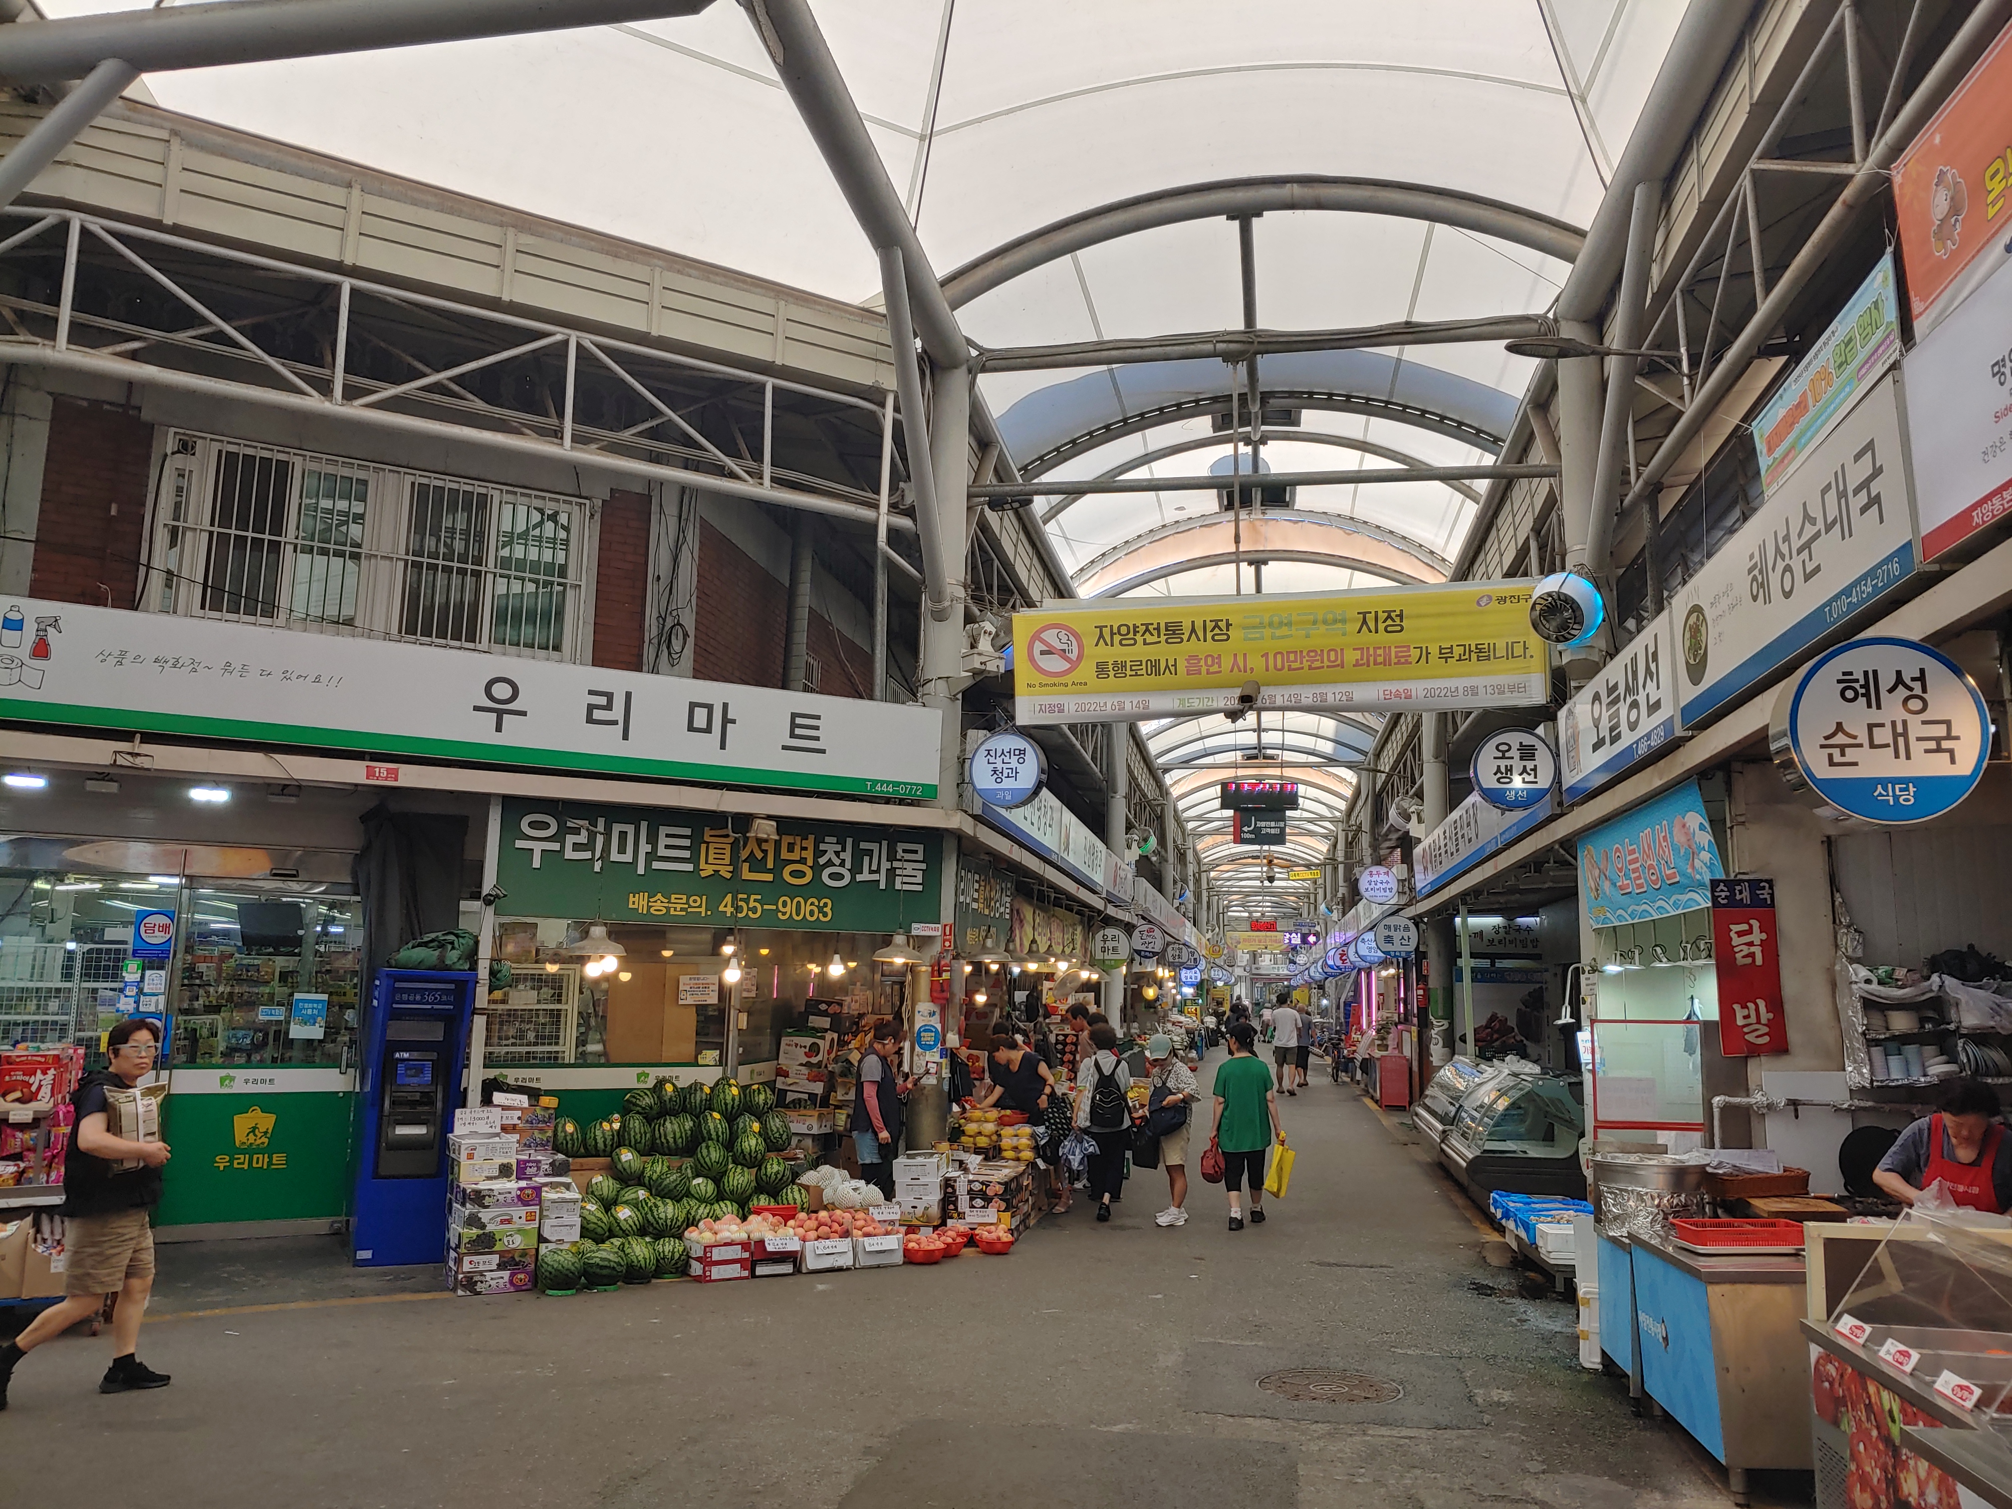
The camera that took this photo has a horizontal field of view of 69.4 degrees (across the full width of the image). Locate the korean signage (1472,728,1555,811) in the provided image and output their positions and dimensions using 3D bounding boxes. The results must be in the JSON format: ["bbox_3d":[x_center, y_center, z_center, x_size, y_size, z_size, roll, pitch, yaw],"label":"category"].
[{"bbox_3d":[3.833,0.124,10.972,0.605,0.605,0.160,-1,-9,10],"label":"korean signage"}]

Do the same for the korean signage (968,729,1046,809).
[{"bbox_3d":[0.015,0.141,11.944,0.600,0.600,0.200,-2,-10,18],"label":"korean signage"}]

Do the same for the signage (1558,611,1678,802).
[{"bbox_3d":[4.067,-0.212,9.611,0.160,0.723,3.094,-1,-10,10],"label":"signage"}]

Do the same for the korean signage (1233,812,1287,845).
[{"bbox_3d":[3.990,1.156,22.749,0.818,0.528,0.100,-1,-9,10],"label":"korean signage"}]

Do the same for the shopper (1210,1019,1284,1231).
[{"bbox_3d":[1.886,2.871,11.341,0.520,1.580,0.400,-1,-10,10],"label":"shopper"}]

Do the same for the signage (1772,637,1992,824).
[{"bbox_3d":[2.885,-0.066,4.798,0.605,0.605,0.160,-1,-9,10],"label":"signage"}]

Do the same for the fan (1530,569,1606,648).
[{"bbox_3d":[4.235,-1.096,10.950,0.480,0.530,0.520,-23,9,-42],"label":"fan"}]

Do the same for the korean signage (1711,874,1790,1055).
[{"bbox_3d":[3.921,1.114,7.659,0.320,0.940,0.050,-1,-9,10],"label":"korean signage"}]

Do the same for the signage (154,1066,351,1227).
[{"bbox_3d":[-5.109,2.678,9.959,1.166,1.014,0.050,6,-11,-28],"label":"signage"}]

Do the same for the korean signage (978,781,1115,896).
[{"bbox_3d":[0.607,0.975,17.472,0.130,0.800,10.200,-1,-9,10],"label":"korean signage"}]

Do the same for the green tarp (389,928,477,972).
[{"bbox_3d":[-3.821,1.330,9.691,0.520,0.280,0.450,6,-10,-26],"label":"green tarp"}]

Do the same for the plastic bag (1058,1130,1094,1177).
[{"bbox_3d":[0.566,3.154,11.500,0.280,0.340,0.220,-1,-9,10],"label":"plastic bag"}]

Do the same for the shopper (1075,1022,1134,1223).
[{"bbox_3d":[0.789,2.926,11.621,0.460,1.530,0.380,-1,-10,10],"label":"shopper"}]

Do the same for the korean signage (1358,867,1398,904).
[{"bbox_3d":[6.463,2.270,25.128,0.690,0.690,0.180,-1,-9,10],"label":"korean signage"}]

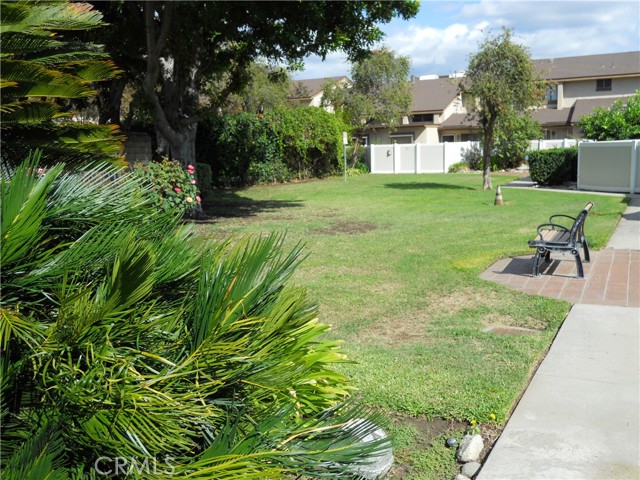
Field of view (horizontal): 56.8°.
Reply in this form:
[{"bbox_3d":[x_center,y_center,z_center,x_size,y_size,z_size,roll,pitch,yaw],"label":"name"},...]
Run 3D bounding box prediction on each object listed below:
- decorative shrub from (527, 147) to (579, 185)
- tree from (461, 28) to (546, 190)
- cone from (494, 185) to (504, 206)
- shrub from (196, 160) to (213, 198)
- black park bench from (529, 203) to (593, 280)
[{"bbox_3d":[10.668,-3.330,26.800,1.800,1.550,1.800,3,9,28],"label":"decorative shrub"},{"bbox_3d":[7.404,-5.314,24.000,3.400,6.500,3.300,1,9,17],"label":"tree"},{"bbox_3d":[5.370,-1.331,17.700,0.310,0.660,0.310,1,8,16],"label":"cone"},{"bbox_3d":[-4.418,-2.300,21.600,0.850,1.150,0.850,3,9,28],"label":"shrub"},{"bbox_3d":[3.247,-0.007,7.920,0.660,0.840,1.220,2,9,26],"label":"black park bench"}]

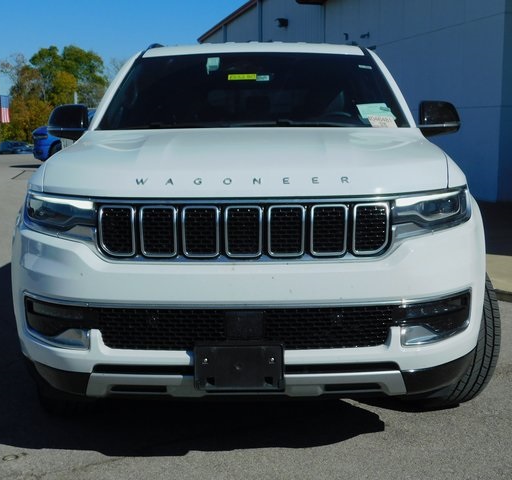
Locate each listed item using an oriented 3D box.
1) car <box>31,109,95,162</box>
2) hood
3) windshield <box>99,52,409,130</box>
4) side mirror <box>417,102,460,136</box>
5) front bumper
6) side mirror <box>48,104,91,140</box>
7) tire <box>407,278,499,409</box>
[{"bbox_3d":[-3.710,-3.050,24.700,5.200,1.830,1.980,-3,8,-21],"label":"car"},{"bbox_3d":[-0.048,-0.355,3.618,1.680,0.270,1.330,0,7,1],"label":"hood"},{"bbox_3d":[-0.031,-0.858,4.677,1.640,0.490,0.800,0,7,1],"label":"windshield"},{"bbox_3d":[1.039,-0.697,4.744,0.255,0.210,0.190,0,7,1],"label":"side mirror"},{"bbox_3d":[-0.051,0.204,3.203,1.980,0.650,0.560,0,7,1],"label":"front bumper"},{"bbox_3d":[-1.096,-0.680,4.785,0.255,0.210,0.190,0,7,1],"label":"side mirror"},{"bbox_3d":[0.812,0.368,3.915,0.275,0.800,0.800,-3,8,-19],"label":"tire"}]

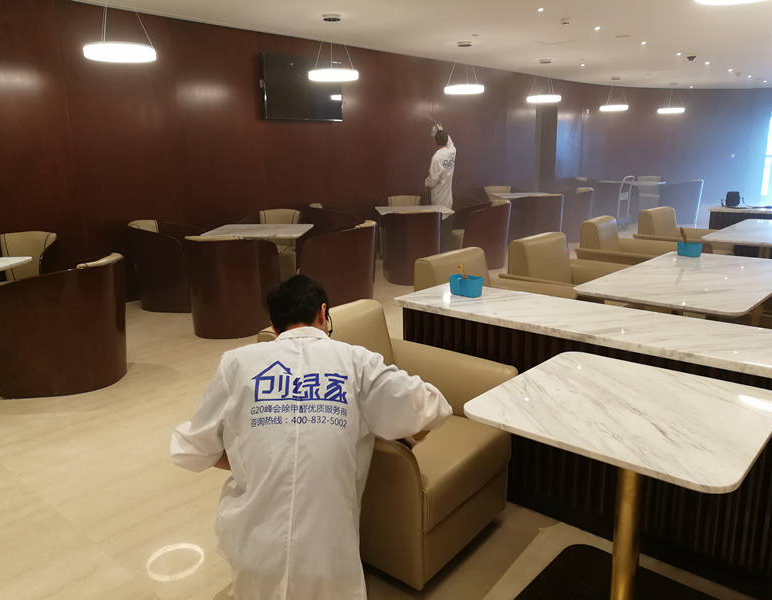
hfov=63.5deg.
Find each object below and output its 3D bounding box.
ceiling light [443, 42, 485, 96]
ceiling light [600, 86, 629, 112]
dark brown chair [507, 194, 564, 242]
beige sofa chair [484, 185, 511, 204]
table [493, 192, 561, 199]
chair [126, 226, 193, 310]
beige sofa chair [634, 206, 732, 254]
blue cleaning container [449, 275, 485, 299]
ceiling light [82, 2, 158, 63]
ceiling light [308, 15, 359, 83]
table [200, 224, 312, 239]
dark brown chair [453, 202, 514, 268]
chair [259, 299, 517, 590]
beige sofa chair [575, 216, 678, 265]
[{"bbox_3d":[1.160,-3.405,9.200,0.580,0.700,0.580,-1,13,0],"label":"ceiling light"},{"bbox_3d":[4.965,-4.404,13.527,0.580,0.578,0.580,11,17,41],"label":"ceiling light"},{"bbox_3d":[2.186,-1.126,9.071,0.670,0.800,0.670,-5,14,-18],"label":"dark brown chair"},{"bbox_3d":[2.139,-1.738,11.936,0.620,0.800,0.670,-1,13,2],"label":"beige sofa chair"},{"bbox_3d":[2.490,-1.499,11.261,1.030,0.732,1.030,-1,13,-2],"label":"table"},{"bbox_3d":[-2.044,-0.333,5.947,0.670,0.800,0.670,1,13,7],"label":"chair"},{"bbox_3d":[3.151,-0.518,6.670,0.849,0.872,0.924,11,17,41],"label":"beige sofa chair"},{"bbox_3d":[0.387,-0.069,2.962,0.160,0.094,0.100,11,17,41],"label":"blue cleaning container"},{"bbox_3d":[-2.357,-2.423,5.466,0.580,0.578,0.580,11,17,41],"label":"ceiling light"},{"bbox_3d":[-0.628,-2.931,7.302,0.580,0.700,0.580,-1,13,0],"label":"ceiling light"},{"bbox_3d":[-1.256,-0.357,6.398,0.970,0.730,0.970,0,13,4],"label":"table"},{"bbox_3d":[1.199,-0.839,8.118,0.650,0.800,0.620,-4,13,-10],"label":"dark brown chair"},{"bbox_3d":[0.008,0.477,2.448,0.780,0.785,0.610,10,17,38],"label":"chair"},{"bbox_3d":[2.275,-0.290,5.752,0.864,0.872,0.909,11,17,41],"label":"beige sofa chair"}]

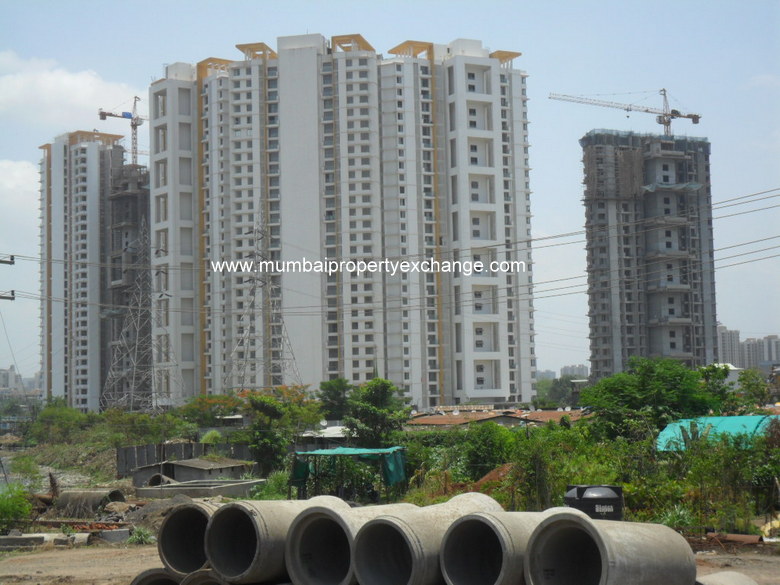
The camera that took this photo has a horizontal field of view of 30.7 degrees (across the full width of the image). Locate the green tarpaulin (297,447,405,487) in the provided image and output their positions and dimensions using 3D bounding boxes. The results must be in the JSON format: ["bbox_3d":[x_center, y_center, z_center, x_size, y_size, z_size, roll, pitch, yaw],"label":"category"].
[{"bbox_3d":[-1.658,7.314,59.598,4.600,1.647,3.800,-2,-5,6],"label":"green tarpaulin"}]

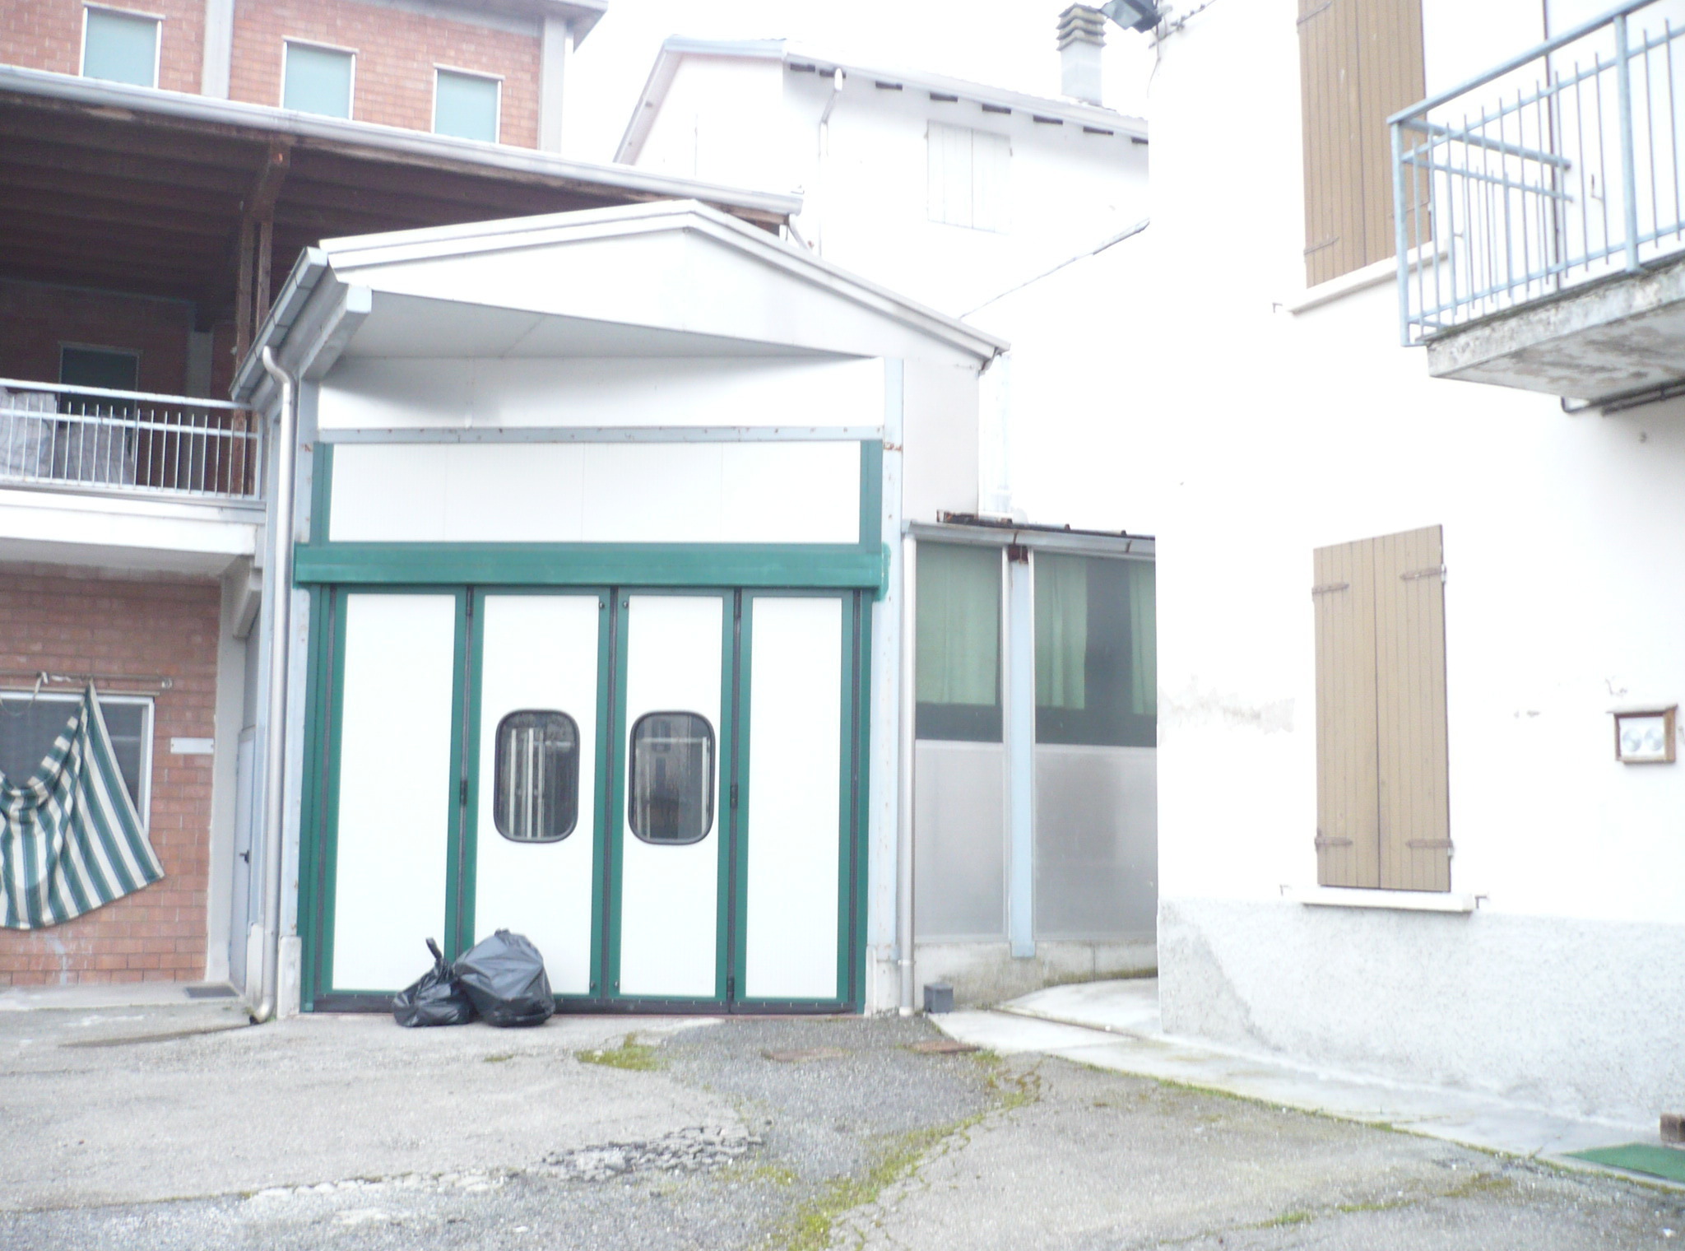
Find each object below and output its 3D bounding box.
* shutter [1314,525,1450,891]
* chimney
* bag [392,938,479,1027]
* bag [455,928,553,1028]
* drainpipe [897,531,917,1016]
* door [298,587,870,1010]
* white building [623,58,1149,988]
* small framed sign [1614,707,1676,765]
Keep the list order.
[{"bbox_3d":[2.819,0.447,8.950,0.060,1.836,0.933,4,-7,-26],"label":"shutter"},{"bbox_3d":[2.736,-6.521,19.512,0.410,1.300,0.410,3,-7,-23],"label":"chimney"},{"bbox_3d":[-2.865,2.512,12.017,0.560,0.600,0.480,0,-6,2],"label":"bag"},{"bbox_3d":[-2.398,2.491,12.050,0.670,0.660,0.550,0,-6,2],"label":"bag"},{"bbox_3d":[0.483,1.062,12.549,0.110,3.537,0.110,0,-6,2],"label":"drainpipe"},{"bbox_3d":[-1.873,1.289,12.590,4.086,3.139,0.100,0,-6,2],"label":"door"},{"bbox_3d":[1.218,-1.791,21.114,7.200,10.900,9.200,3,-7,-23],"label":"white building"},{"bbox_3d":[3.486,0.480,7.395,0.090,0.245,0.278,4,-7,-26],"label":"small framed sign"}]

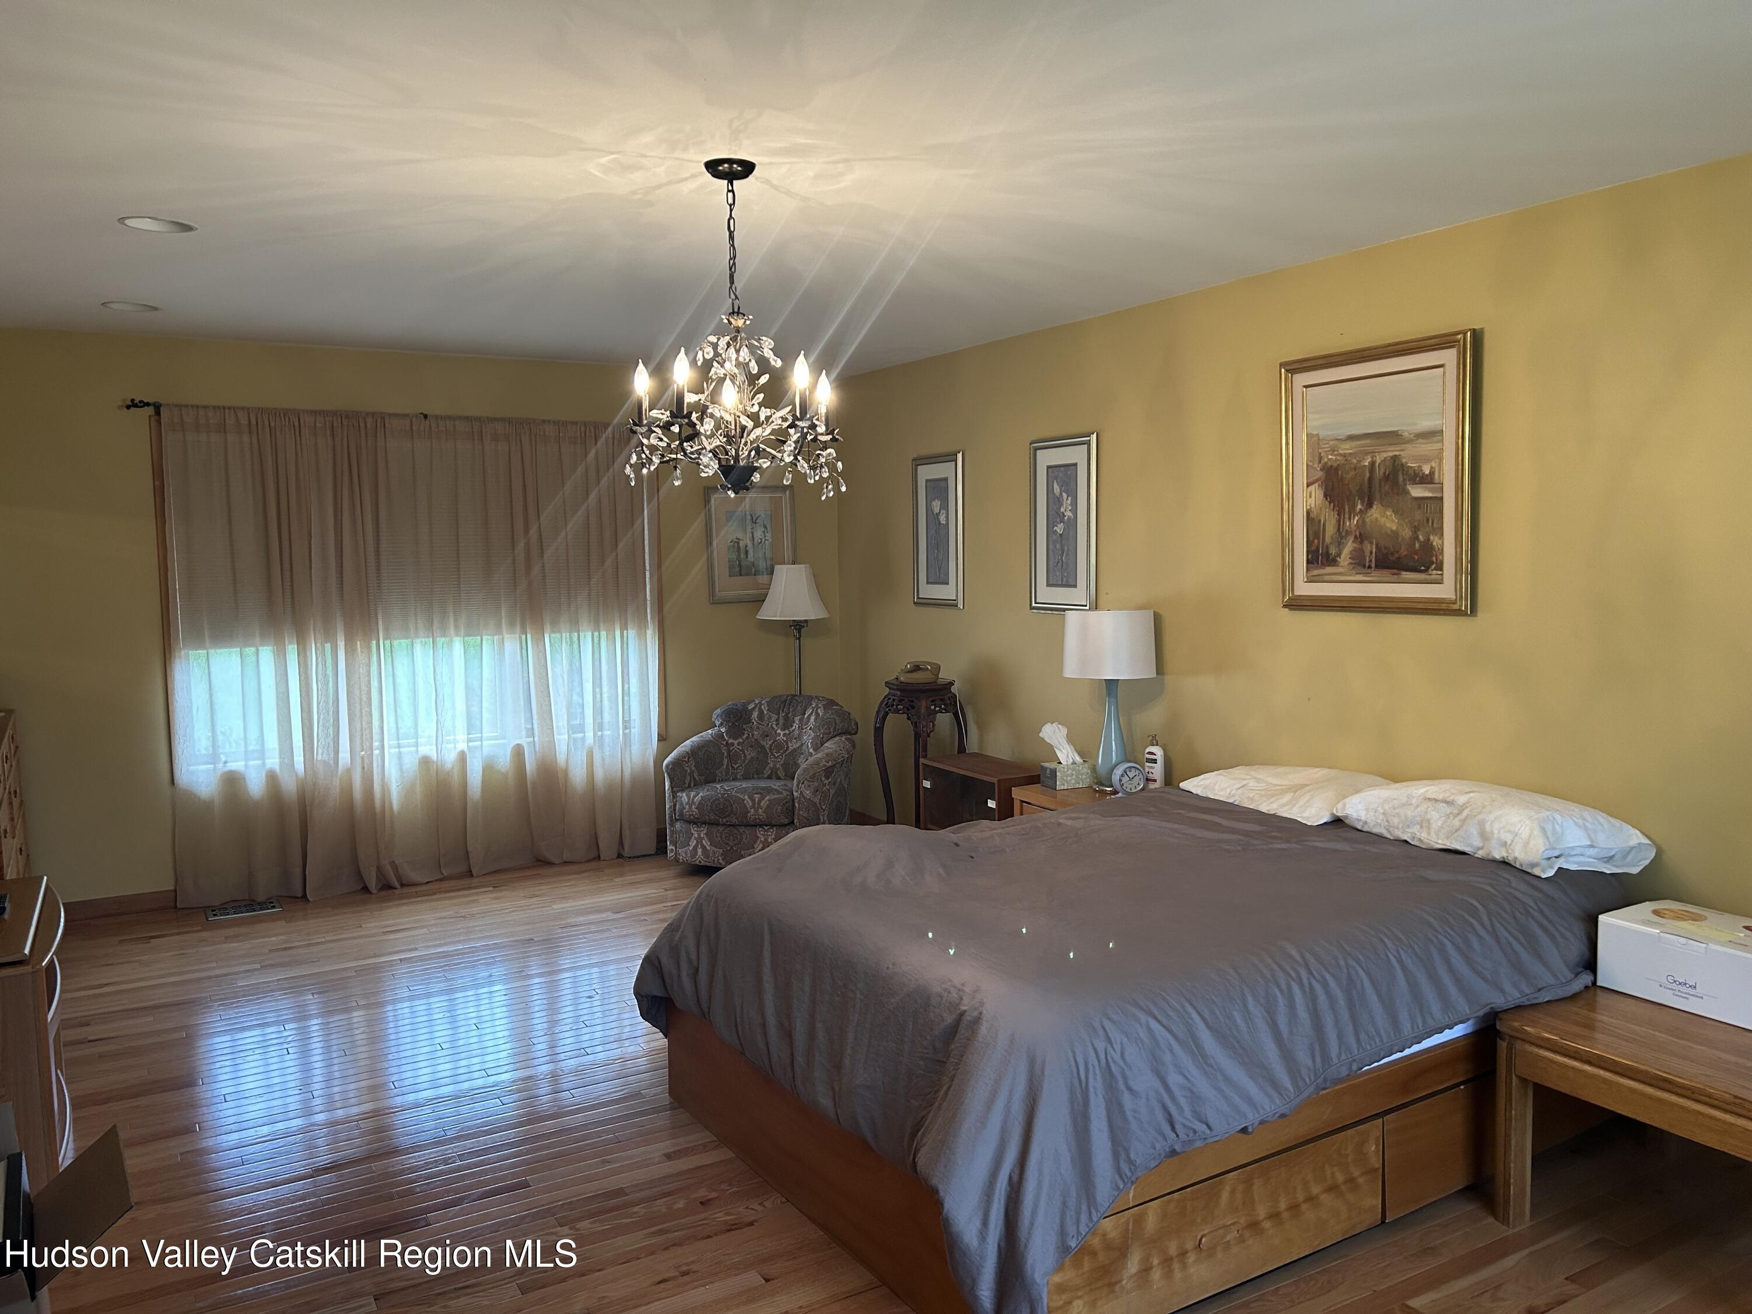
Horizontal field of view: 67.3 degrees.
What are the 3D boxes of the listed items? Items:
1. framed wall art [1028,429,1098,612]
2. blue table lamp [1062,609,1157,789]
[{"bbox_3d":[0.798,-0.564,5.607,0.030,0.735,0.435,-4,5,-30],"label":"framed wall art"},{"bbox_3d":[0.891,0.173,5.101,0.364,0.713,0.364,-1,5,0],"label":"blue table lamp"}]

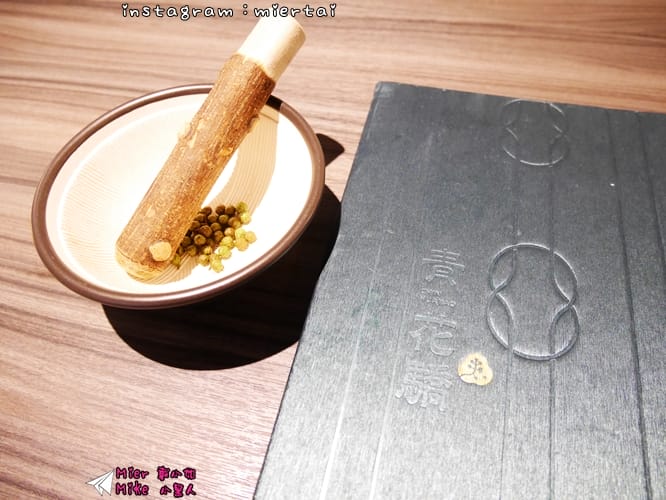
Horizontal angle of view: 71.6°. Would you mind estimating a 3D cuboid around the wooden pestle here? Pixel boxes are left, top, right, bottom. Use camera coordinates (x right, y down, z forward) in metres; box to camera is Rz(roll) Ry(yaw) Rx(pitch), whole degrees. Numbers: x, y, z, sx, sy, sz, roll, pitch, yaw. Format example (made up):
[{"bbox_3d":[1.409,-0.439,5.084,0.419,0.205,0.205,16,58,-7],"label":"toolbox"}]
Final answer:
[{"bbox_3d":[-0.059,-0.052,0.223,0.025,0.025,0.137,29,82,0],"label":"wooden pestle"}]

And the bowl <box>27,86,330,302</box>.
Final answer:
[{"bbox_3d":[-0.070,-0.021,0.237,0.134,0.053,0.134,-1,58,2],"label":"bowl"}]

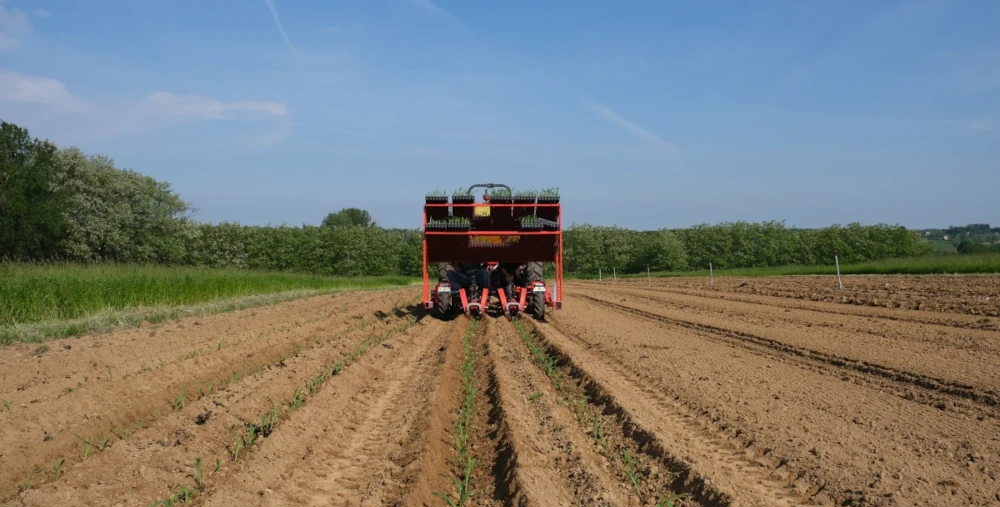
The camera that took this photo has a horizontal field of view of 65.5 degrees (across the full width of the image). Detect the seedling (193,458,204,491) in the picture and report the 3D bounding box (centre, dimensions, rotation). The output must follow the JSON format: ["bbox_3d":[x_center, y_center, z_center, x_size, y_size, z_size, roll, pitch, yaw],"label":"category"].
[{"bbox_3d":[-1.163,0.852,3.000,0.048,0.118,0.052,0,-1,-2],"label":"seedling"}]

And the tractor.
[{"bbox_3d":[-0.200,-0.060,14.700,2.280,2.310,4.500,0,-1,-2],"label":"tractor"}]

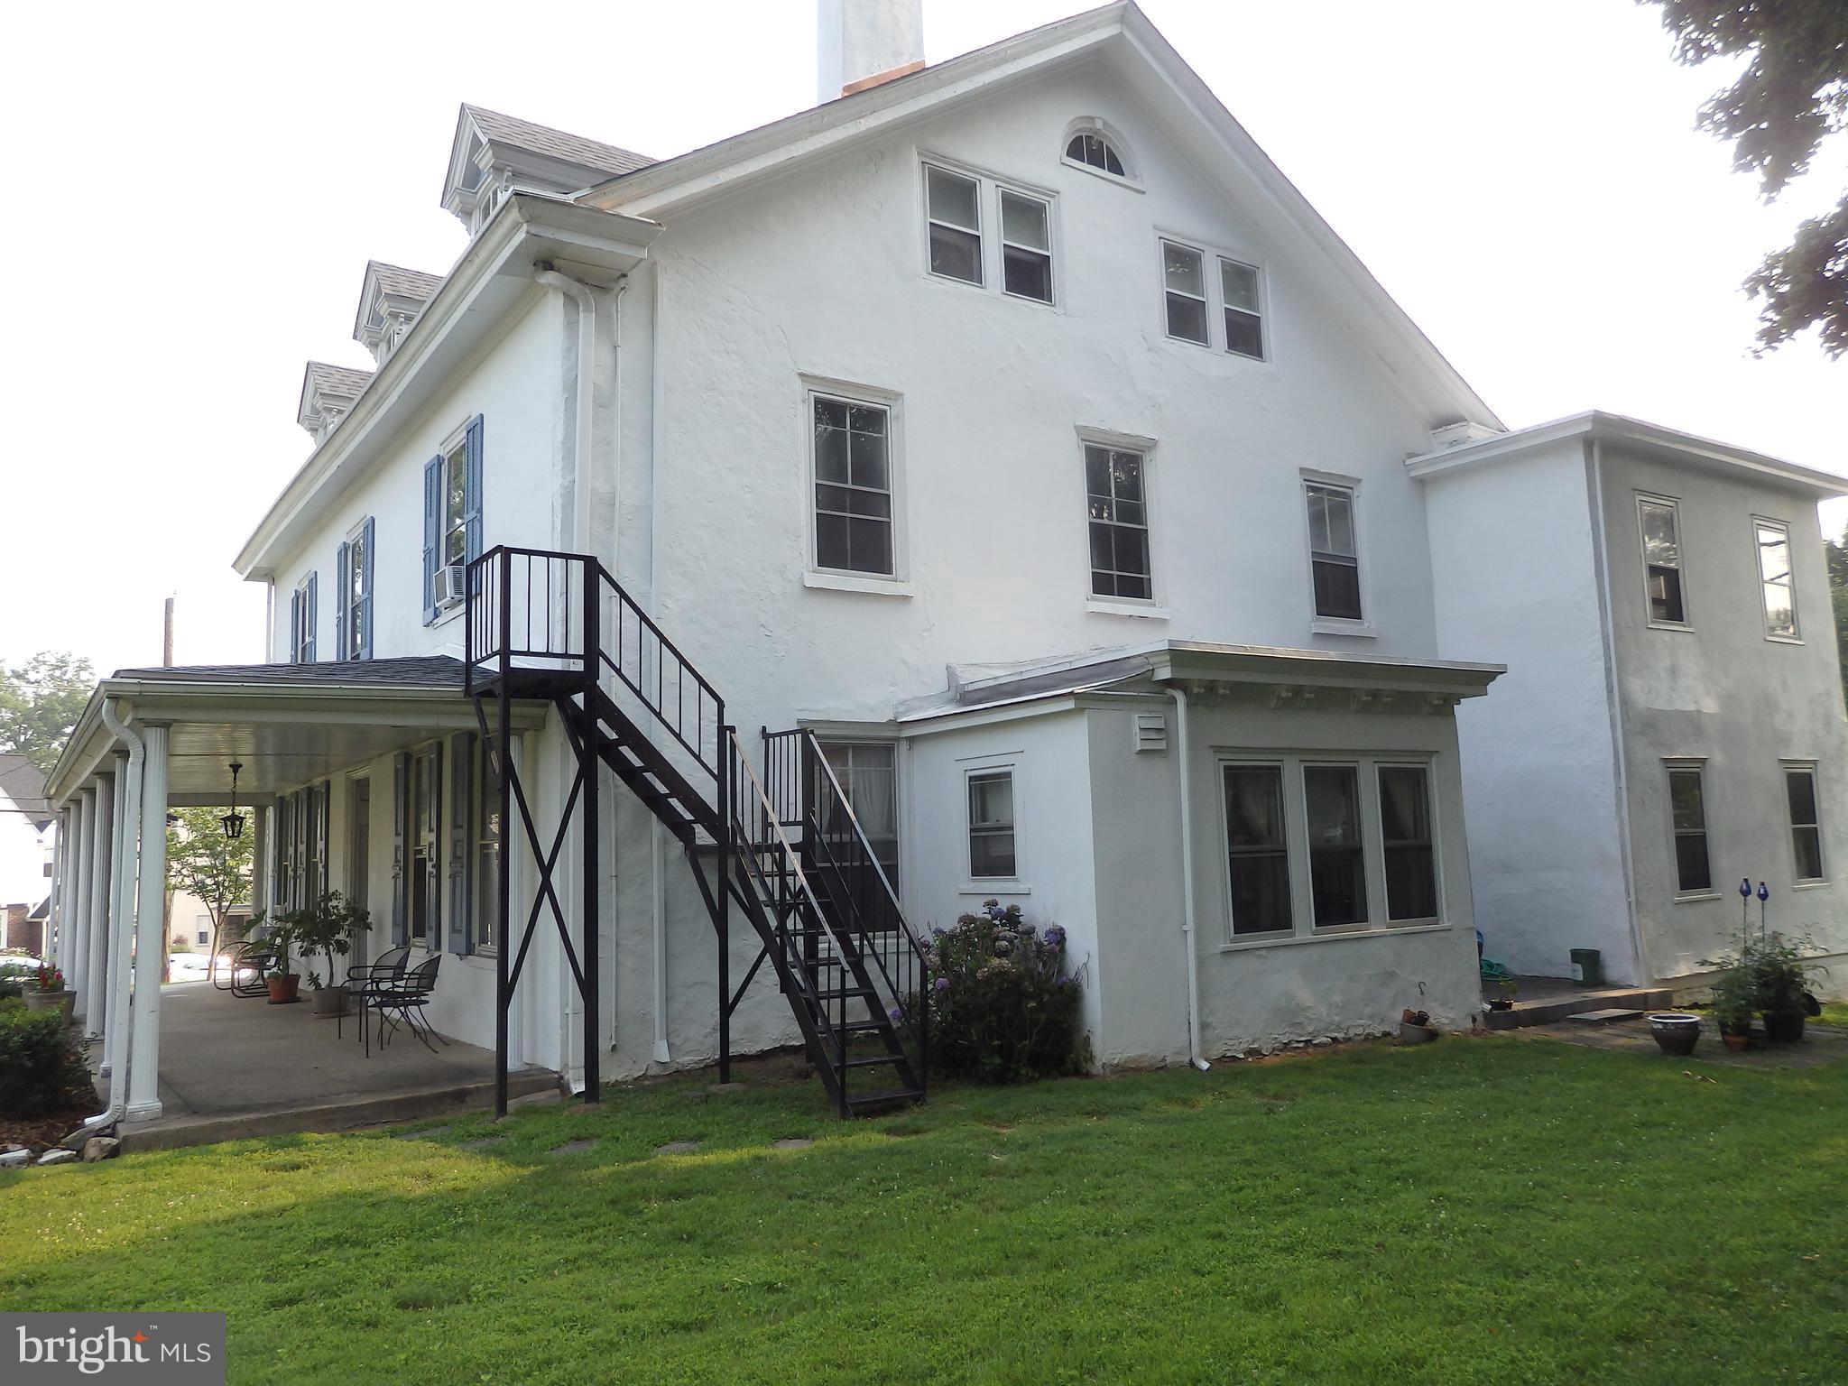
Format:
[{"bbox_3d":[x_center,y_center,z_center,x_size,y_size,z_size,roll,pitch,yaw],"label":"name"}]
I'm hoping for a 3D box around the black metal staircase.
[{"bbox_3d":[-1.705,0.929,9.799,2.596,4.058,2.482,3,-8,-34],"label":"black metal staircase"}]

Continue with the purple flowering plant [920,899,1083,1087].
[{"bbox_3d":[0.481,2.362,10.770,1.148,1.352,1.413,3,-8,-35],"label":"purple flowering plant"}]

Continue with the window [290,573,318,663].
[{"bbox_3d":[-9.753,-0.810,20.931,0.118,1.883,2.012,3,-8,-34],"label":"window"}]

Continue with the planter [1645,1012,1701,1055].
[{"bbox_3d":[6.429,2.928,11.466,0.448,0.314,0.448,3,-8,-34],"label":"planter"}]

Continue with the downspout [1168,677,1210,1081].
[{"bbox_3d":[2.213,1.509,11.098,0.214,3.157,0.203,3,-8,-34],"label":"downspout"}]

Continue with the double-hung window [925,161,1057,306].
[{"bbox_3d":[0.707,-4.839,14.169,1.767,1.263,0.115,3,-8,-35],"label":"double-hung window"}]

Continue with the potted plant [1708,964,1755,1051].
[{"bbox_3d":[6.835,2.646,11.359,0.374,0.728,0.374,3,-8,-34],"label":"potted plant"}]

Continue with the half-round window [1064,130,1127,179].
[{"bbox_3d":[1.923,-6.071,14.949,0.927,0.412,0.144,3,-8,-34],"label":"half-round window"}]

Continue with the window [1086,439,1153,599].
[{"bbox_3d":[2.169,-1.892,14.873,0.963,1.733,0.107,3,-8,-34],"label":"window"}]

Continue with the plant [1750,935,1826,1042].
[{"bbox_3d":[7.748,2.639,12.064,0.659,0.979,0.659,3,-8,-34],"label":"plant"}]

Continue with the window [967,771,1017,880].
[{"bbox_3d":[0.606,1.157,11.792,0.096,0.979,0.674,3,-8,-34],"label":"window"}]

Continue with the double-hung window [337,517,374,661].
[{"bbox_3d":[-7.363,-1.248,17.283,0.115,1.784,2.138,3,-8,-35],"label":"double-hung window"}]

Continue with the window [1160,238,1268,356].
[{"bbox_3d":[3.447,-4.655,15.815,1.720,1.174,0.144,3,-8,-34],"label":"window"}]

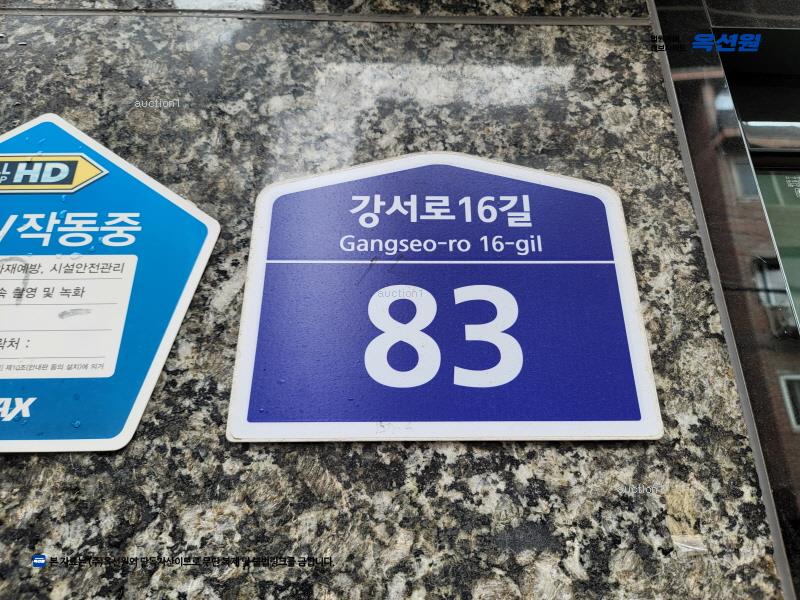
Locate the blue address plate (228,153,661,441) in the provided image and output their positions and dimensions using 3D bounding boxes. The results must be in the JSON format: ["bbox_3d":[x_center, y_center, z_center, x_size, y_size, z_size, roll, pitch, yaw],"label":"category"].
[{"bbox_3d":[0.034,-0.015,0.484,0.325,0.264,0.008,0,-24,0],"label":"blue address plate"}]

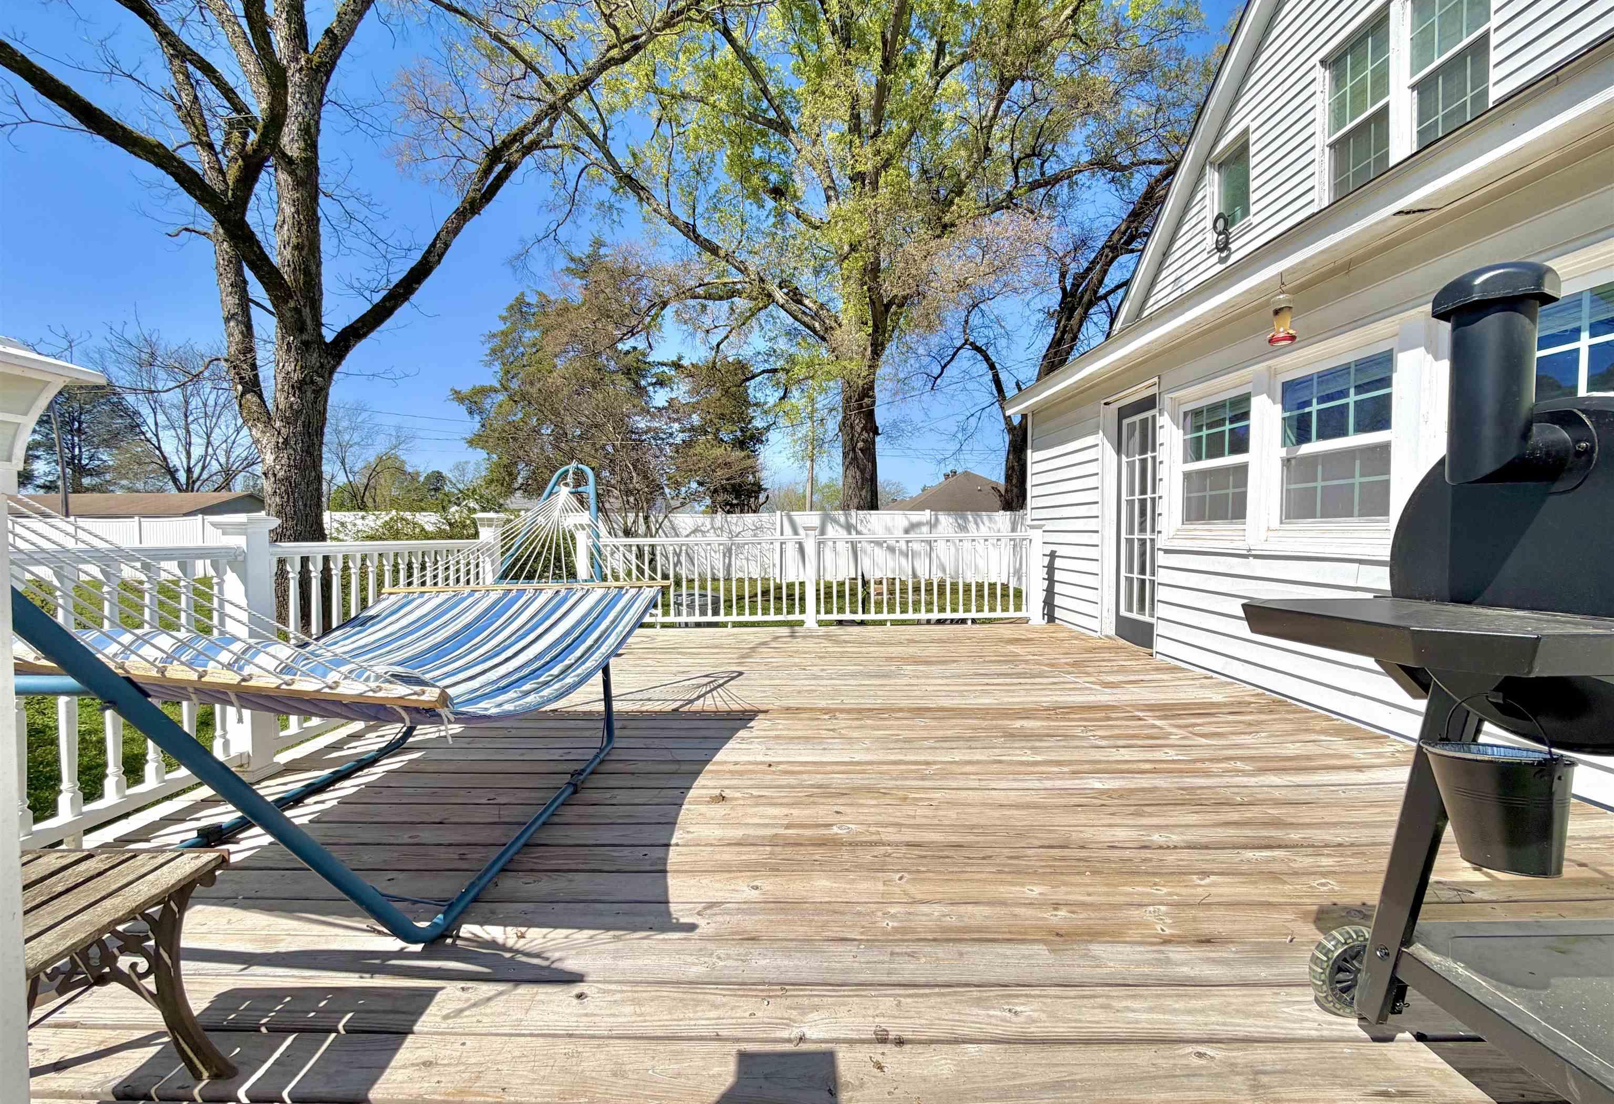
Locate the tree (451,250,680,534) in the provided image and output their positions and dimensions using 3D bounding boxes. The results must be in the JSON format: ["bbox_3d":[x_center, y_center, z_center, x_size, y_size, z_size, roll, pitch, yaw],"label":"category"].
[{"bbox_3d":[-6.845,-3.977,18.700,6.200,9.420,5.400,-1,2,-20],"label":"tree"}]

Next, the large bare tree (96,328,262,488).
[{"bbox_3d":[-39.163,-6.971,41.000,8.800,14.010,8.000,-2,3,-43],"label":"large bare tree"}]

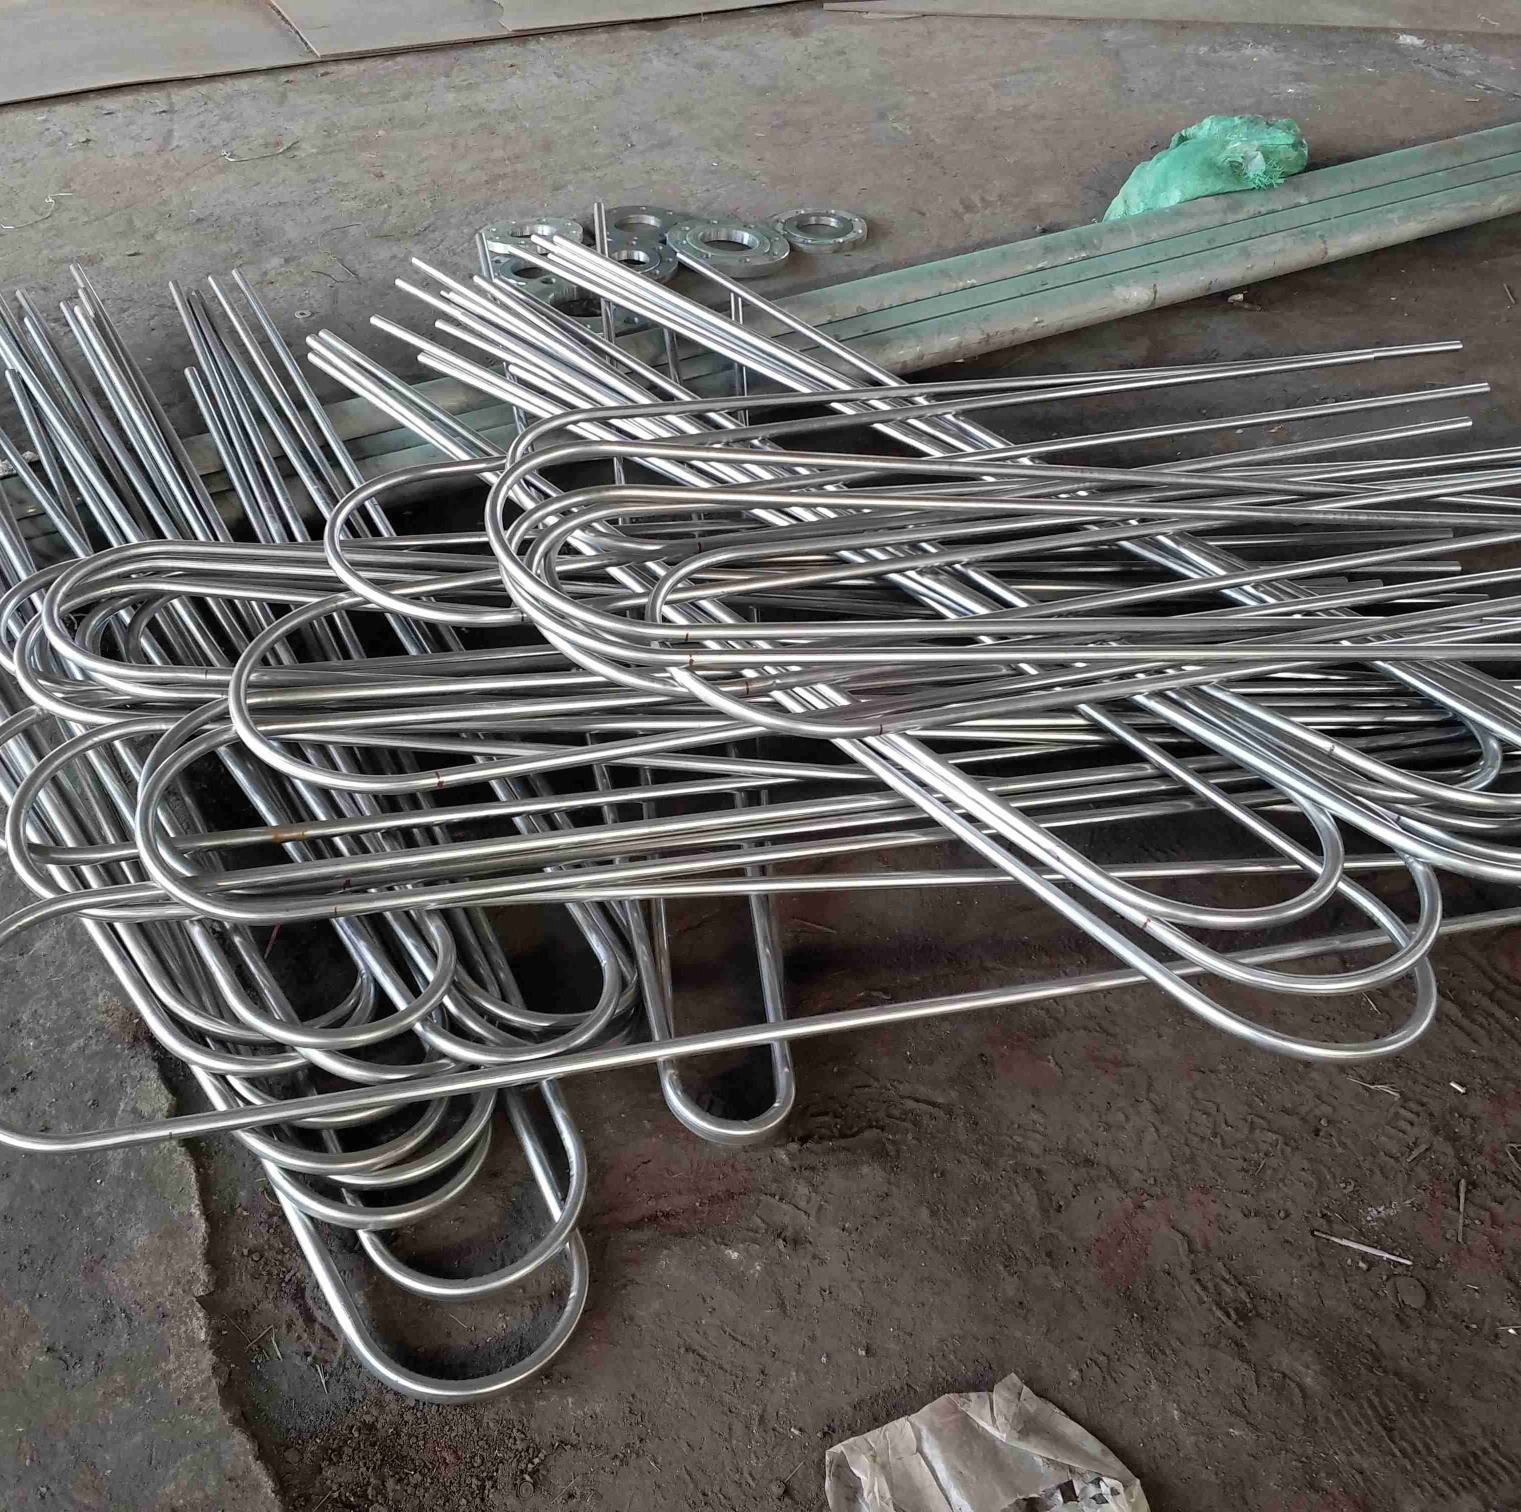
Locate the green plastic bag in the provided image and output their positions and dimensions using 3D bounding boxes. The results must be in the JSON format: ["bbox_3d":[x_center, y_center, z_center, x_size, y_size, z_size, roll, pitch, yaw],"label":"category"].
[{"bbox_3d":[1.053,-1.405,3.535,0.500,0.165,0.270,-22,46,-23],"label":"green plastic bag"}]

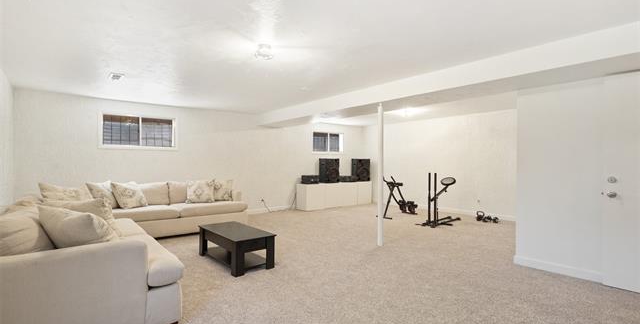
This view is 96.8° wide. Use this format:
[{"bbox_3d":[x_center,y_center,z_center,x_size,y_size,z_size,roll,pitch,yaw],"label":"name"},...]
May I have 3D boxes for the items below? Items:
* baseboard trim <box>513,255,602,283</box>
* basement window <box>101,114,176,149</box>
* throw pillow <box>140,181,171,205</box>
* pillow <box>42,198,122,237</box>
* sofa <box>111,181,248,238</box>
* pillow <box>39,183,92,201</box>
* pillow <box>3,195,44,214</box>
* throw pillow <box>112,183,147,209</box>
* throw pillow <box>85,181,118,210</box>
[{"bbox_3d":[2.576,1.173,3.122,0.018,0.102,0.763,0,0,-42],"label":"baseboard trim"},{"bbox_3d":[-3.106,-0.513,4.945,1.120,0.560,0.090,0,1,-41],"label":"basement window"},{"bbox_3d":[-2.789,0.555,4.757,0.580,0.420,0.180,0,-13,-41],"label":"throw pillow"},{"bbox_3d":[-2.021,0.527,2.450,0.480,0.440,0.170,0,21,8],"label":"pillow"},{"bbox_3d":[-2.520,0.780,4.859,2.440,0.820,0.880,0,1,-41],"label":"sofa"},{"bbox_3d":[-3.360,0.519,3.778,0.170,0.440,0.500,-16,-6,25],"label":"pillow"},{"bbox_3d":[-2.910,0.478,2.800,0.200,0.360,0.580,-16,11,-41],"label":"pillow"},{"bbox_3d":[-3.007,0.538,4.500,0.160,0.430,0.460,-27,-13,27],"label":"throw pillow"},{"bbox_3d":[-3.328,0.520,4.350,0.160,0.430,0.460,-27,-13,27],"label":"throw pillow"}]

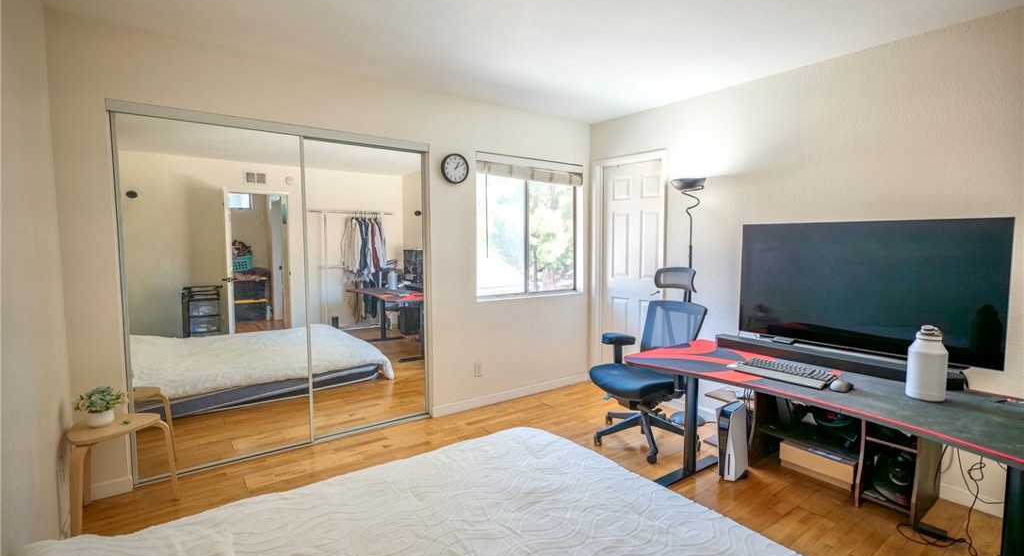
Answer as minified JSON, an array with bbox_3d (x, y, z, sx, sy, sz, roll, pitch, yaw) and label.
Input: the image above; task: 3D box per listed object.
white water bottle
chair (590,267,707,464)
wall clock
[{"bbox_3d":[1.712,0.343,1.864,0.130,0.294,0.130,-3,6,-35],"label":"white water bottle"},{"bbox_3d":[0.929,0.528,3.106,0.720,1.180,0.680,-3,6,-33],"label":"chair"},{"bbox_3d":[-0.433,-0.825,3.426,0.228,0.228,0.045,-3,6,-35],"label":"wall clock"}]

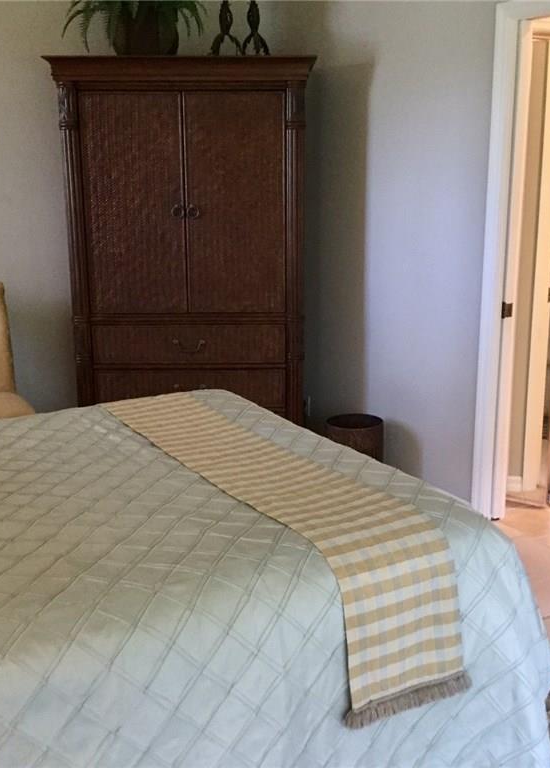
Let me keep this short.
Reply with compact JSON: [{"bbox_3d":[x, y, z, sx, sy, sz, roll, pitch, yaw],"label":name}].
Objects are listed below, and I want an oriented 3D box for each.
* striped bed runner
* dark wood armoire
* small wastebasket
[{"bbox_3d":[-0.105,0.366,2.591,0.337,0.355,1.586,-7,14,-29],"label":"striped bed runner"},{"bbox_3d":[-0.437,-0.552,4.651,1.215,2.024,0.600,0,13,-2],"label":"dark wood armoire"},{"bbox_3d":[0.392,0.342,4.555,0.282,0.321,0.282,0,12,0],"label":"small wastebasket"}]

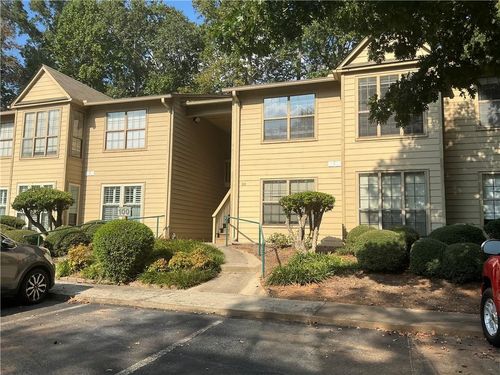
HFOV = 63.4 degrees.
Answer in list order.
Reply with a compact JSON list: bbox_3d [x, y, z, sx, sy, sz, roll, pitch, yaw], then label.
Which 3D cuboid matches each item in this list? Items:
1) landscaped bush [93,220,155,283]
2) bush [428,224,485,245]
[{"bbox_3d":[-3.159,1.579,10.100,1.500,1.510,1.450,-1,-7,19],"label":"landscaped bush"},{"bbox_3d":[4.691,1.281,9.195,1.240,0.898,1.050,-1,-7,19],"label":"bush"}]

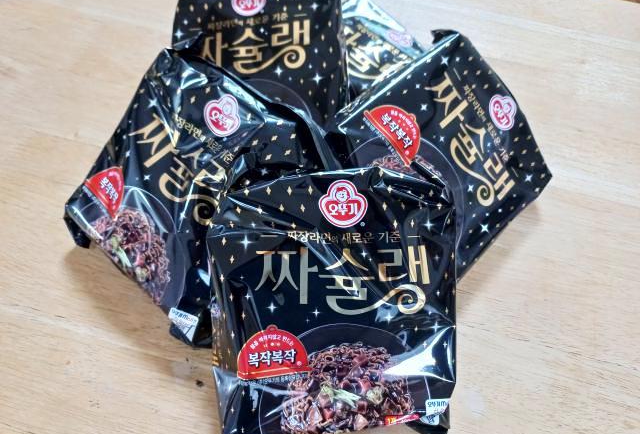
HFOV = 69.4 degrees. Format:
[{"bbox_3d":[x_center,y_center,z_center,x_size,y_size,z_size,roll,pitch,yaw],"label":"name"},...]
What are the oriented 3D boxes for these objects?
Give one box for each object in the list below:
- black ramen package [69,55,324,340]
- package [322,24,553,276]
[{"bbox_3d":[-0.084,-0.016,0.308,0.138,0.040,0.138,39,89,25],"label":"black ramen package"},{"bbox_3d":[0.084,-0.039,0.329,0.141,0.040,0.134,-41,102,-23],"label":"package"}]

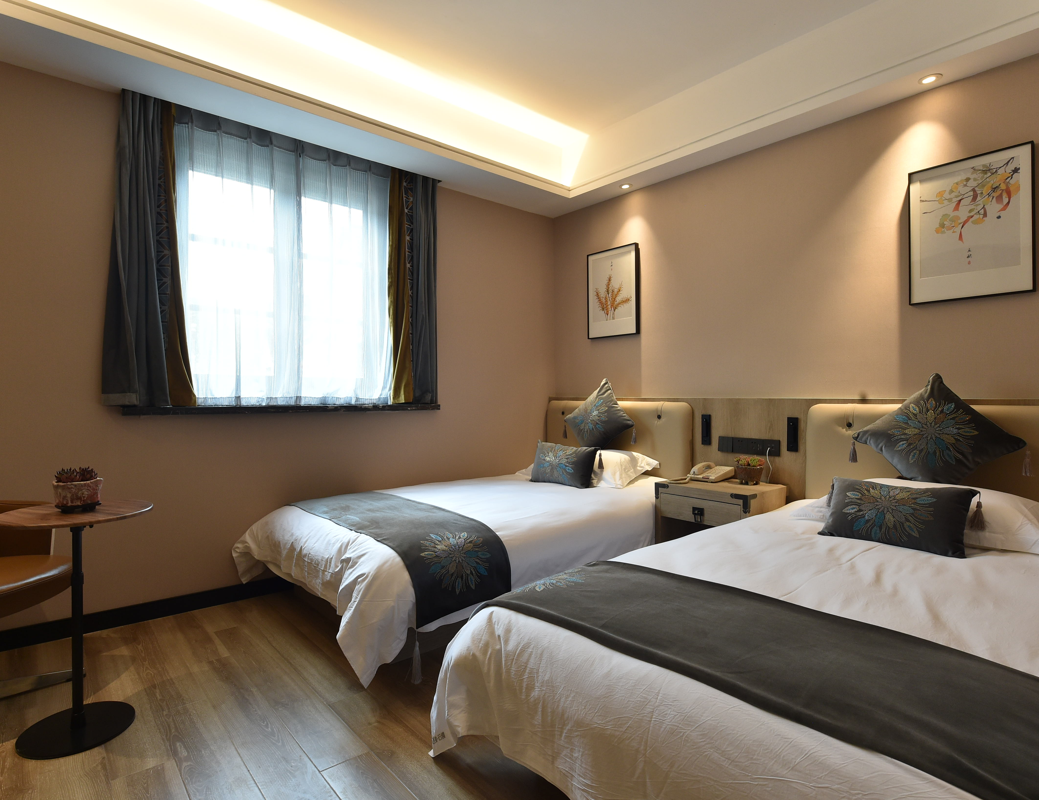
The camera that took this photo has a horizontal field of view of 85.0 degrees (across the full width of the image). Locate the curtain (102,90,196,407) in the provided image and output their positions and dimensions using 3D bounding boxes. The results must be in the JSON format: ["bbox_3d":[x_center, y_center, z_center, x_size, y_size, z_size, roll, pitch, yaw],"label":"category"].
[{"bbox_3d":[-1.688,-0.682,2.594,0.365,1.409,0.140,0,0,-41],"label":"curtain"}]

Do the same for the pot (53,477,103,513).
[{"bbox_3d":[-1.391,0.300,1.790,0.122,0.098,0.098,0,0,-41],"label":"pot"}]

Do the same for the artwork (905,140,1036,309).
[{"bbox_3d":[1.917,-0.727,2.420,0.034,0.594,0.422,0,0,-41],"label":"artwork"}]

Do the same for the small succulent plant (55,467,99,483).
[{"bbox_3d":[-1.393,0.235,1.788,0.105,0.055,0.088,0,0,-41],"label":"small succulent plant"}]

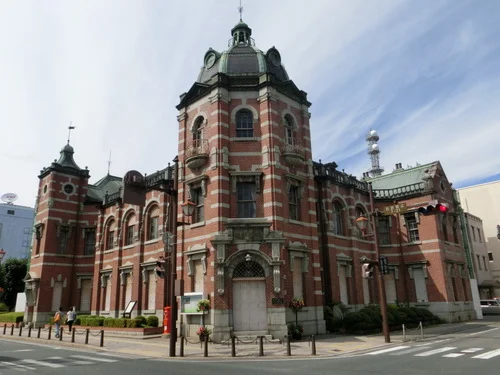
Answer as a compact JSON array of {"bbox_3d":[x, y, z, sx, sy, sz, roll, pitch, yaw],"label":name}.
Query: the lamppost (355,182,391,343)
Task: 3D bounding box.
[{"bbox_3d":[5.373,3.188,17.991,0.420,6.935,0.950,14,-23,-43],"label":"lamppost"}]

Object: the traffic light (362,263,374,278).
[{"bbox_3d":[5.155,3.624,17.592,0.370,0.680,0.300,14,-23,-43],"label":"traffic light"}]

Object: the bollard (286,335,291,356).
[{"bbox_3d":[1.341,5.486,14.053,0.130,0.680,0.130,-1,-16,-1],"label":"bollard"}]

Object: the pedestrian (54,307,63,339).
[{"bbox_3d":[-10.870,7.746,23.206,0.480,1.672,0.380,-13,-20,33],"label":"pedestrian"}]

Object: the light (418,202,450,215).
[{"bbox_3d":[7.581,0.875,16.690,0.380,0.400,1.150,12,-21,-39],"label":"light"}]

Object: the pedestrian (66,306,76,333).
[{"bbox_3d":[-11.503,8.606,26.167,0.540,1.660,0.400,10,-20,-36],"label":"pedestrian"}]

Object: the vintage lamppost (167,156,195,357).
[{"bbox_3d":[-2.568,2.441,15.694,0.950,7.590,0.420,14,-23,-43],"label":"vintage lamppost"}]

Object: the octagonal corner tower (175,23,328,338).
[{"bbox_3d":[-0.285,-1.796,25.363,8.300,20.700,8.300,-1,-16,-1],"label":"octagonal corner tower"}]

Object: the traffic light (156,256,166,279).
[{"bbox_3d":[-3.349,3.035,15.305,0.300,0.750,0.360,14,-23,-43],"label":"traffic light"}]

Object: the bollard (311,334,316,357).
[{"bbox_3d":[2.190,5.452,14.011,0.130,0.680,0.130,-1,-16,-1],"label":"bollard"}]

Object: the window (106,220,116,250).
[{"bbox_3d":[-10.834,3.709,31.787,0.270,2.420,1.400,14,-22,-43],"label":"window"}]

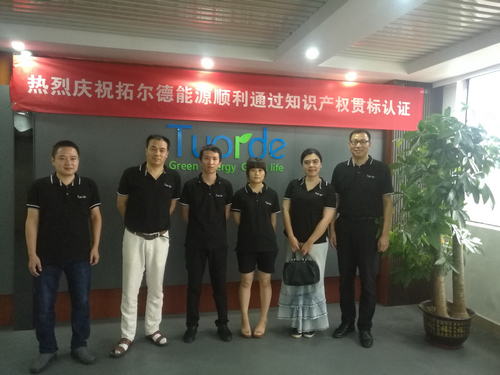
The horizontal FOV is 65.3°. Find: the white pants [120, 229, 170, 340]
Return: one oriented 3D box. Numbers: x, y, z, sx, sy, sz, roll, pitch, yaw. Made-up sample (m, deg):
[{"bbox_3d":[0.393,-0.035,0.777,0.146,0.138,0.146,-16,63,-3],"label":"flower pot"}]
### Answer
[{"bbox_3d":[-0.842,0.794,3.163,0.389,0.913,0.300,0,3,-22],"label":"white pants"}]

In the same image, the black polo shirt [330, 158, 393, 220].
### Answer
[{"bbox_3d":[0.969,0.001,3.386,0.522,0.548,0.290,2,3,16],"label":"black polo shirt"}]

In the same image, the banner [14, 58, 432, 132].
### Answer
[{"bbox_3d":[-0.060,-0.864,3.776,4.005,0.470,0.030,1,3,-14],"label":"banner"}]

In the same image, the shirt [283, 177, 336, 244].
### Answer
[{"bbox_3d":[0.525,0.206,3.430,0.469,0.596,0.270,2,3,9],"label":"shirt"}]

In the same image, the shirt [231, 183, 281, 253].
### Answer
[{"bbox_3d":[0.053,0.263,3.406,0.438,0.615,0.250,1,3,-4],"label":"shirt"}]

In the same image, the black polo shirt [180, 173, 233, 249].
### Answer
[{"bbox_3d":[-0.367,0.199,3.317,0.450,0.654,0.260,1,3,-13],"label":"black polo shirt"}]

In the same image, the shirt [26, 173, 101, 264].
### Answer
[{"bbox_3d":[-1.343,0.224,2.840,0.490,0.666,0.290,0,3,-22],"label":"shirt"}]

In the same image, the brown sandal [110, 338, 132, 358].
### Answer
[{"bbox_3d":[-0.992,1.226,3.057,0.100,0.090,0.265,2,3,17],"label":"brown sandal"}]

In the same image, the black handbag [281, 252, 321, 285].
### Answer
[{"bbox_3d":[0.430,0.680,3.234,0.312,0.285,0.130,2,3,8],"label":"black handbag"}]

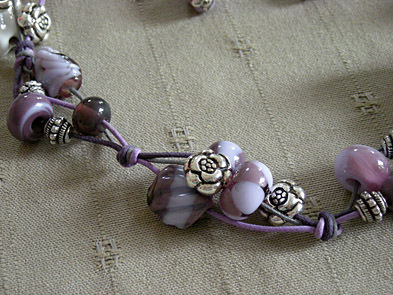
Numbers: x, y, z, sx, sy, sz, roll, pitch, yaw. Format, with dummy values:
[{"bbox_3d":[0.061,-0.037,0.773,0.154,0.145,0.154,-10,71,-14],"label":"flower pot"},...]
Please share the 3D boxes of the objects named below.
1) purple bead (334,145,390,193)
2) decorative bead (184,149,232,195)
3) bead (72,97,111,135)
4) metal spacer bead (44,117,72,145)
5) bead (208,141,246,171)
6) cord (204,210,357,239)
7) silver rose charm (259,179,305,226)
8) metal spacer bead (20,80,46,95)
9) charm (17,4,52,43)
[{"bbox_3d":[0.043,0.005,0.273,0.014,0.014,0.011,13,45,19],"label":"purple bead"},{"bbox_3d":[0.003,0.006,0.269,0.012,0.006,0.012,0,60,0],"label":"decorative bead"},{"bbox_3d":[-0.028,-0.008,0.289,0.010,0.010,0.010,0,44,0],"label":"bead"},{"bbox_3d":[-0.037,-0.004,0.287,0.006,0.007,0.007,22,48,21],"label":"metal spacer bead"},{"bbox_3d":[0.007,0.004,0.276,0.011,0.011,0.011,0,44,0],"label":"bead"},{"bbox_3d":[0.021,0.019,0.263,0.037,0.005,0.007,0,44,0],"label":"cord"},{"bbox_3d":[0.021,0.014,0.266,0.012,0.006,0.012,0,60,24],"label":"silver rose charm"},{"bbox_3d":[-0.045,-0.015,0.295,0.008,0.008,0.007,0,44,0],"label":"metal spacer bead"},{"bbox_3d":[-0.048,-0.037,0.318,0.006,0.011,0.011,-8,-5,41],"label":"charm"}]

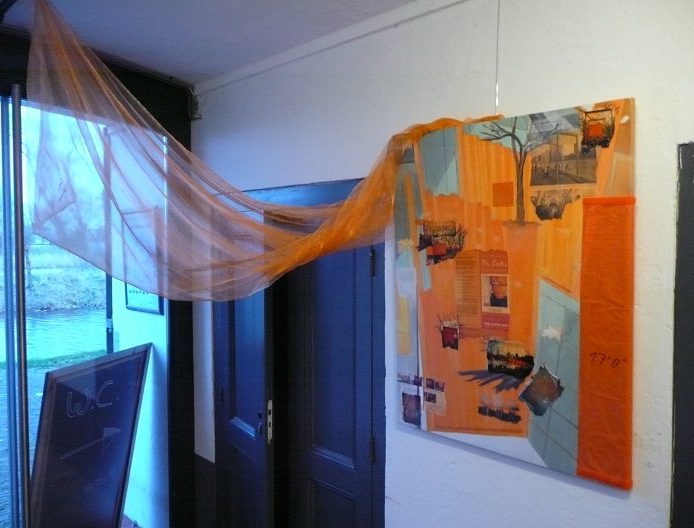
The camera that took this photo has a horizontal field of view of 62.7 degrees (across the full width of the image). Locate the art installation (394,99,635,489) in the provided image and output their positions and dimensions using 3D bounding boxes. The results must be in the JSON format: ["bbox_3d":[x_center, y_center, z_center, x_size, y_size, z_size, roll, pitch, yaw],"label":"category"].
[{"bbox_3d":[0.482,0.075,1.811,0.800,1.040,0.045,2,3,45],"label":"art installation"}]

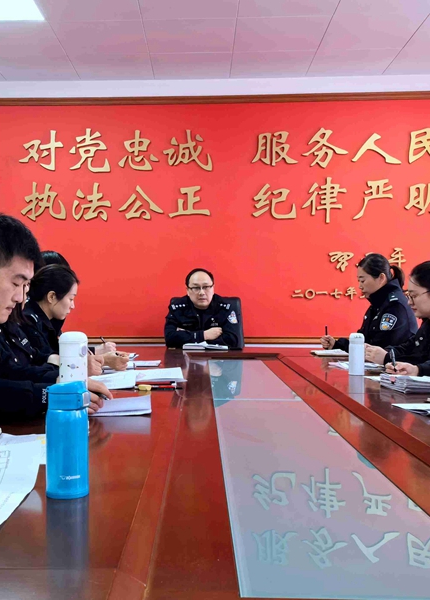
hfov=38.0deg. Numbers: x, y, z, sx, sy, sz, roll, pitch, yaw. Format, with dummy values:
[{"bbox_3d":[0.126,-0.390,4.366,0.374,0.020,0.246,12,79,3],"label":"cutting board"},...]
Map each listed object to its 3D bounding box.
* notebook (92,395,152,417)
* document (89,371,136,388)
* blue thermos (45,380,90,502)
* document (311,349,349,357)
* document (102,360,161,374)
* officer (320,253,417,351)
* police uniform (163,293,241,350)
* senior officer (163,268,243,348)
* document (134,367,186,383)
[{"bbox_3d":[-0.310,0.295,1.760,0.285,0.020,0.230,0,0,2],"label":"notebook"},{"bbox_3d":[-0.375,0.288,2.260,0.210,0.030,0.280,0,0,-7],"label":"document"},{"bbox_3d":[-0.229,0.212,0.970,0.070,0.174,0.067,0,0,0],"label":"blue thermos"},{"bbox_3d":[0.690,0.310,3.680,0.220,0.022,0.260,0,0,0],"label":"document"},{"bbox_3d":[-0.370,0.292,2.780,0.260,0.025,0.250,0,0,-18],"label":"document"},{"bbox_3d":[0.935,0.395,3.580,0.620,1.320,0.500,0,0,-5],"label":"officer"},{"bbox_3d":[-0.080,0.190,4.030,0.500,0.520,0.400,0,0,4],"label":"police uniform"},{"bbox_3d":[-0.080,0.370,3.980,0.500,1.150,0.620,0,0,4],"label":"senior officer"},{"bbox_3d":[-0.205,0.283,2.380,0.210,0.030,0.280,0,0,-7],"label":"document"}]

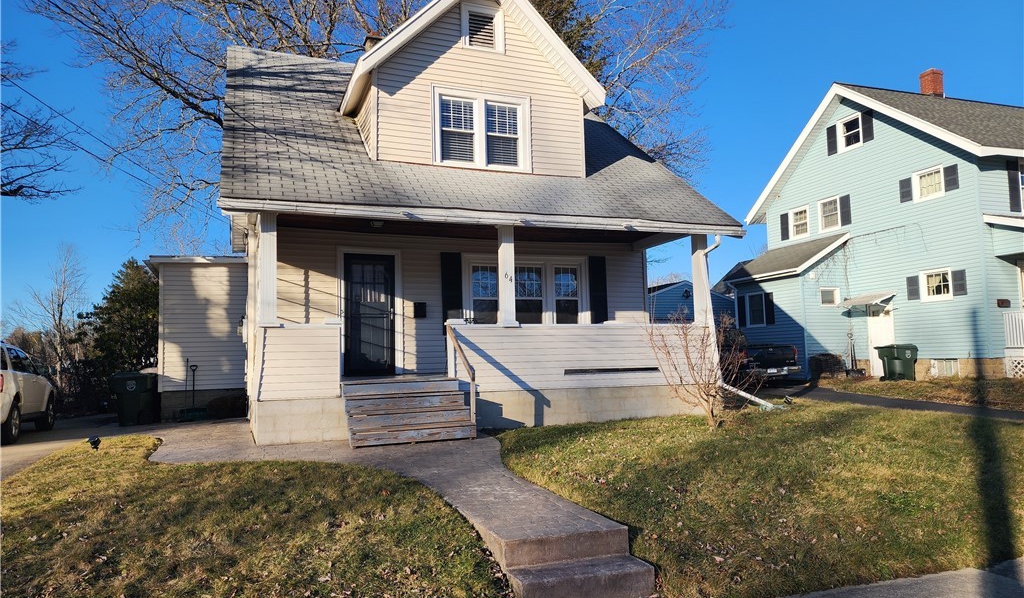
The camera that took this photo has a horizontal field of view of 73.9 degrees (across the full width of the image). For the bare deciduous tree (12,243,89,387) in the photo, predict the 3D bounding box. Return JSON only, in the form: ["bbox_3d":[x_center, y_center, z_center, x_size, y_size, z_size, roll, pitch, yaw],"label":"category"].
[{"bbox_3d":[-22.383,0.994,33.000,3.800,7.300,3.800,-1,-5,0],"label":"bare deciduous tree"}]

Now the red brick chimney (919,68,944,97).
[{"bbox_3d":[13.611,-6.838,22.045,0.530,0.940,0.520,0,-5,-19],"label":"red brick chimney"}]

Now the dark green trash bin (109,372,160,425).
[{"bbox_3d":[-7.700,2.030,13.850,0.820,1.080,0.680,2,-6,-35],"label":"dark green trash bin"}]

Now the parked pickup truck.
[{"bbox_3d":[5.751,1.615,19.222,1.800,1.680,4.950,0,-5,-19],"label":"parked pickup truck"}]

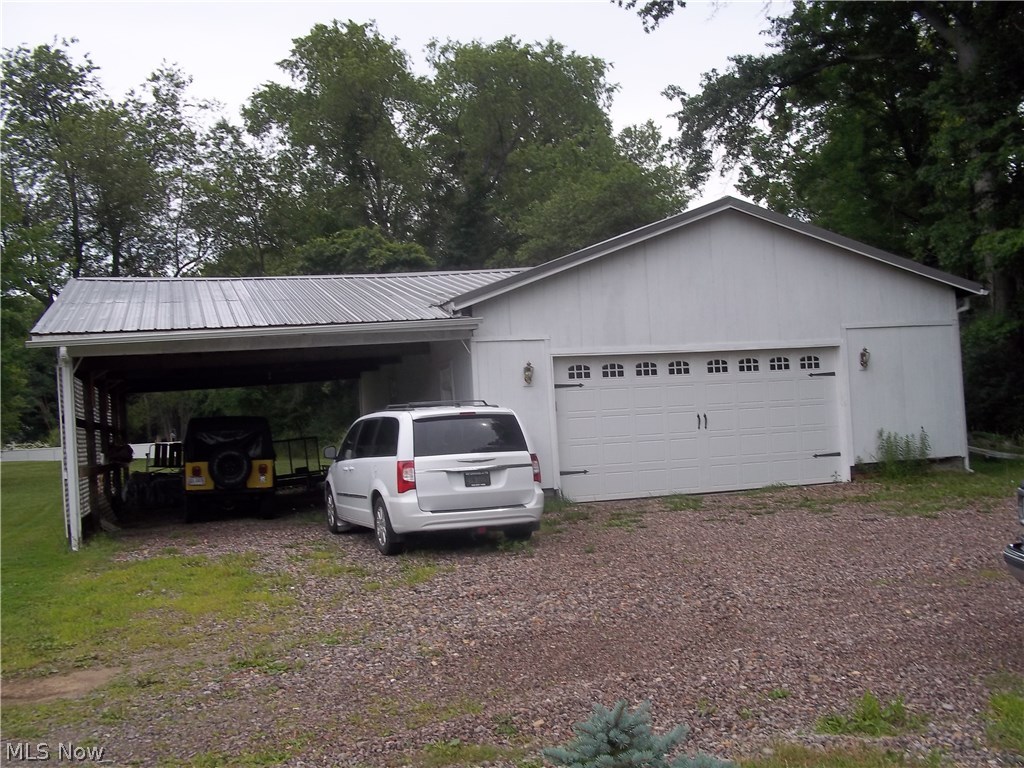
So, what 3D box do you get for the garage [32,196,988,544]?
[{"bbox_3d":[-0.668,-0.254,22.658,16.079,4.996,12.101,-3,-2,-17],"label":"garage"}]

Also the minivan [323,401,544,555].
[{"bbox_3d":[-1.330,1.240,14.913,2.060,1.760,5.150,-3,-1,-21],"label":"minivan"}]

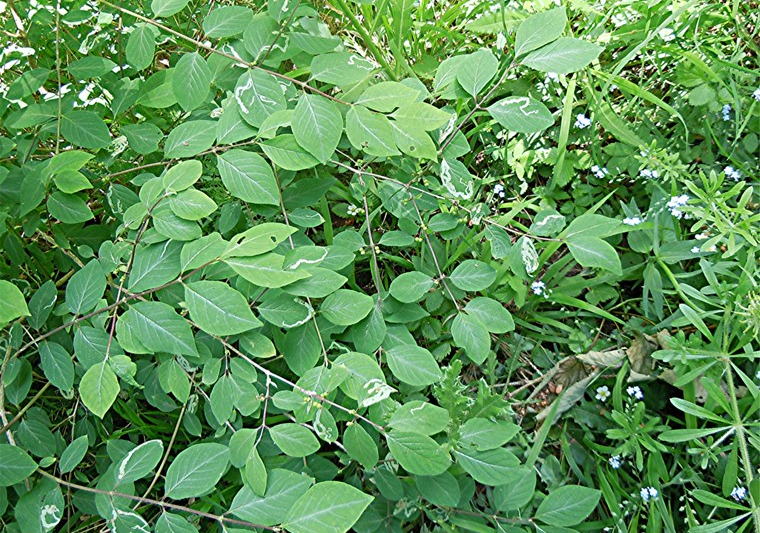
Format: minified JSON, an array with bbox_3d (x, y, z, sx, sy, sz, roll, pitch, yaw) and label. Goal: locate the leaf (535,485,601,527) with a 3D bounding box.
[{"bbox_3d":[0.188,0.240,0.660,0.074,0.012,0.033,-17,61,-9],"label":"leaf"}]

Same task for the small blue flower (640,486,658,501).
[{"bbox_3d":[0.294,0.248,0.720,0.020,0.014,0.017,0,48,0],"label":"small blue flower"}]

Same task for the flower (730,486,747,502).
[{"bbox_3d":[0.359,0.227,0.660,0.016,0.011,0.015,-5,49,6],"label":"flower"}]

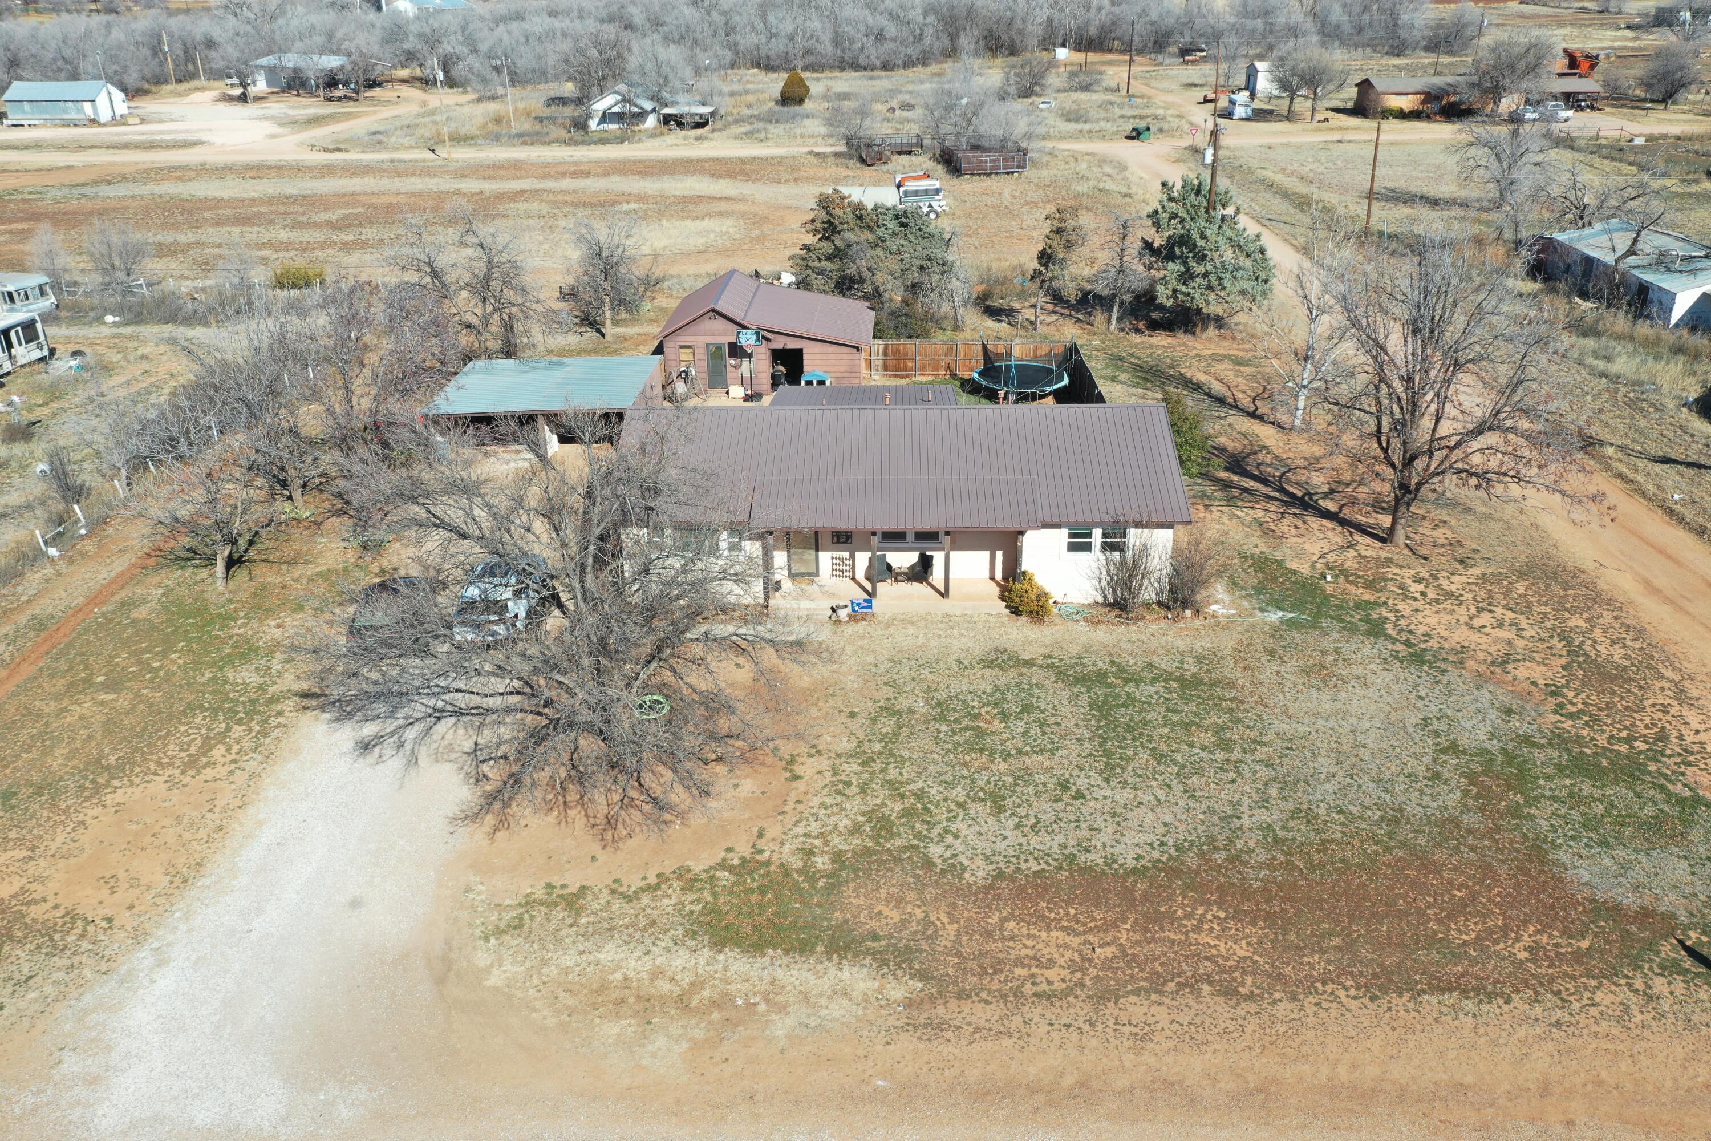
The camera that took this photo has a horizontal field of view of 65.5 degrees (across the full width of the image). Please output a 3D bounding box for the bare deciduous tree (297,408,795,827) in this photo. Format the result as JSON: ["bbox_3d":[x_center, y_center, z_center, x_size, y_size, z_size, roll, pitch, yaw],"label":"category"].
[{"bbox_3d":[-6.839,0.713,30.791,11.300,8.200,10.961,-1,25,0],"label":"bare deciduous tree"}]

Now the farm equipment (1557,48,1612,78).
[{"bbox_3d":[103.234,-71.176,187.273,7.000,3.968,4.200,-1,25,0],"label":"farm equipment"}]

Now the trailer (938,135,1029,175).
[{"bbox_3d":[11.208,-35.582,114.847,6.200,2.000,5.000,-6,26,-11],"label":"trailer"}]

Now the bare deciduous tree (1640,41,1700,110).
[{"bbox_3d":[94.314,-56.830,152.624,6.800,7.280,6.600,-1,25,0],"label":"bare deciduous tree"}]

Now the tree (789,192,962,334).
[{"bbox_3d":[1.100,-15.763,68.049,8.700,6.599,7.600,-1,25,0],"label":"tree"}]

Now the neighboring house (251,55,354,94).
[{"bbox_3d":[-88.632,-78.961,211.745,13.800,4.800,9.000,9,26,20],"label":"neighboring house"}]

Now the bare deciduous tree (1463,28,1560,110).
[{"bbox_3d":[69.388,-52.561,140.886,9.600,8.600,8.800,-1,25,0],"label":"bare deciduous tree"}]

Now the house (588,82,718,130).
[{"bbox_3d":[-23.911,-54.595,155.813,14.600,5.000,10.500,0,25,3],"label":"house"}]

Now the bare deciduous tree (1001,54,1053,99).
[{"bbox_3d":[23.839,-68.741,184.714,7.200,5.406,6.500,2,25,7],"label":"bare deciduous tree"}]

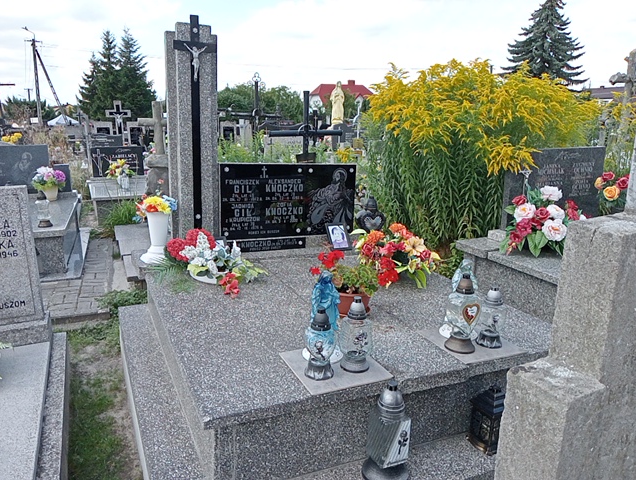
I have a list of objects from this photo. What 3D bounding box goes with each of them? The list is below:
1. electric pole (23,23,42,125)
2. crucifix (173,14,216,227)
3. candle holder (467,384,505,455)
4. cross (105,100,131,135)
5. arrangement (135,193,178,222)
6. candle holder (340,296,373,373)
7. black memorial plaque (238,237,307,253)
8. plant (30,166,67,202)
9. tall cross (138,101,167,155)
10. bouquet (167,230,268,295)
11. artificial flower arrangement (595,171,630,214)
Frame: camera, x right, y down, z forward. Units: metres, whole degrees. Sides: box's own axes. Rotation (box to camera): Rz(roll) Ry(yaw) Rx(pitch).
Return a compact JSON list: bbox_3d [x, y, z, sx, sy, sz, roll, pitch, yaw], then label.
[{"bbox_3d":[-25.740,-14.468,46.915,1.800,8.810,0.600,-5,15,-30],"label":"electric pole"},{"bbox_3d":[-0.732,-0.652,3.151,0.257,1.340,0.050,-4,14,-24],"label":"crucifix"},{"bbox_3d":[0.724,0.717,2.128,0.129,0.267,0.129,-4,16,-24],"label":"candle holder"},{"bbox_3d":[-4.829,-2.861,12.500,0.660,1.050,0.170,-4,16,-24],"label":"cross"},{"bbox_3d":[-1.030,-0.214,3.302,0.280,0.190,0.250,-4,14,-24],"label":"arrangement"},{"bbox_3d":[0.152,0.357,1.981,0.125,0.285,0.125,2,13,0],"label":"candle holder"},{"bbox_3d":[-0.364,0.042,3.572,0.602,0.088,0.024,-4,14,-24],"label":"black memorial plaque"},{"bbox_3d":[-3.084,-0.660,5.973,0.400,0.365,0.380,-4,14,-24],"label":"plant"},{"bbox_3d":[-1.596,-1.113,5.146,0.354,0.520,0.103,-4,14,-24],"label":"tall cross"},{"bbox_3d":[-0.555,0.110,2.955,0.544,0.277,0.515,-4,16,-24],"label":"bouquet"},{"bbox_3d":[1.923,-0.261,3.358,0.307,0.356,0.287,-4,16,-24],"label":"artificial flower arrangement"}]

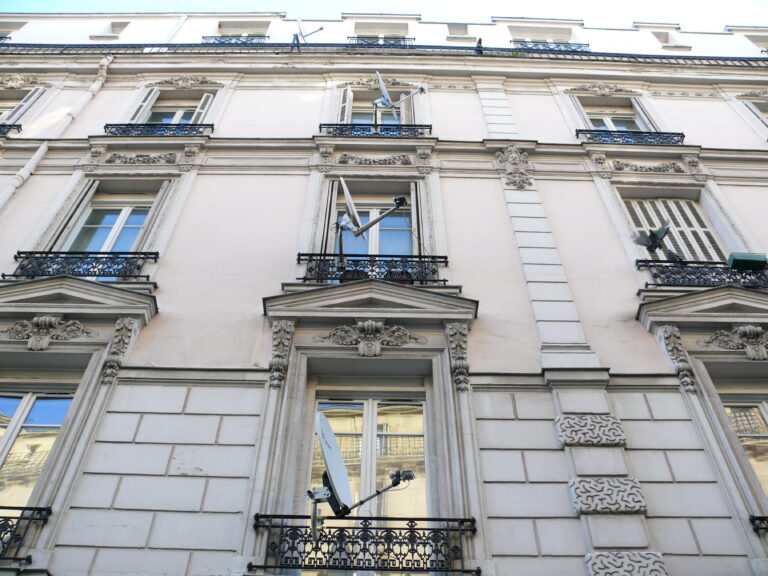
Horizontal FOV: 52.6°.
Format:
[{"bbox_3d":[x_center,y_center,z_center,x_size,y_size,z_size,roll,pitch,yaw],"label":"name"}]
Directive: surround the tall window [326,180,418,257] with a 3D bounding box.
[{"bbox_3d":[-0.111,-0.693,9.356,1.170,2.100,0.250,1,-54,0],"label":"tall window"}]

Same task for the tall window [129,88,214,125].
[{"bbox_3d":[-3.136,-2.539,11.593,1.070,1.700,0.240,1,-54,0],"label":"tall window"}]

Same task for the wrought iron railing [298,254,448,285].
[{"bbox_3d":[-0.108,-0.139,8.055,1.570,0.450,0.170,1,-54,0],"label":"wrought iron railing"}]

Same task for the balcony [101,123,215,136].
[{"bbox_3d":[-3.135,-2.079,10.715,1.491,0.450,0.230,1,-53,-1],"label":"balcony"}]

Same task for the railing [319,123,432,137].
[{"bbox_3d":[-0.113,-2.110,10.845,1.582,0.450,0.230,1,-53,-1],"label":"railing"}]

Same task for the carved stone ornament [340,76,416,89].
[{"bbox_3d":[-0.087,-3.280,12.399,1.120,0.280,0.090,1,-54,0],"label":"carved stone ornament"}]

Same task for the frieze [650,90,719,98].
[{"bbox_3d":[4.796,-3.092,12.422,1.056,0.299,0.060,1,-53,-1],"label":"frieze"}]

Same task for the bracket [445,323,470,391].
[{"bbox_3d":[0.671,0.639,6.905,0.230,0.690,0.230,1,-53,-1],"label":"bracket"}]

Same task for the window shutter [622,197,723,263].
[{"bbox_3d":[3.381,-0.462,8.976,1.080,2.150,0.070,1,-53,-1],"label":"window shutter"}]

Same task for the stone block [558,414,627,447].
[{"bbox_3d":[1.758,1.243,6.597,0.536,0.341,0.140,1,-53,-1],"label":"stone block"}]

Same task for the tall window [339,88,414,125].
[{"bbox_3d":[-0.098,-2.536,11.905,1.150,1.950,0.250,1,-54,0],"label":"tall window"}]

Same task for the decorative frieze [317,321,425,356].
[{"bbox_3d":[-0.128,0.507,7.377,1.079,0.410,0.200,1,-53,-1],"label":"decorative frieze"}]

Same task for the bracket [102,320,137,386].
[{"bbox_3d":[-2.431,0.622,7.167,0.185,0.770,0.250,1,-53,-1],"label":"bracket"}]

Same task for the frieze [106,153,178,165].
[{"bbox_3d":[-3.174,-1.691,10.134,0.930,0.200,0.090,1,-54,0],"label":"frieze"}]

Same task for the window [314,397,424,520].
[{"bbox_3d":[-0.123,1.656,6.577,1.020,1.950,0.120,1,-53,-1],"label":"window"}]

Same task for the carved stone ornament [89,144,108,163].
[{"bbox_3d":[-3.860,-1.818,10.498,0.200,0.280,0.160,1,-54,0],"label":"carved stone ornament"}]

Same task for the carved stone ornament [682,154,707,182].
[{"bbox_3d":[4.202,-1.584,10.475,0.220,0.634,0.140,1,-53,0],"label":"carved stone ornament"}]

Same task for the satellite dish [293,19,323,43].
[{"bbox_3d":[-1.385,-4.777,14.373,0.500,0.580,0.520,-14,-55,11],"label":"satellite dish"}]

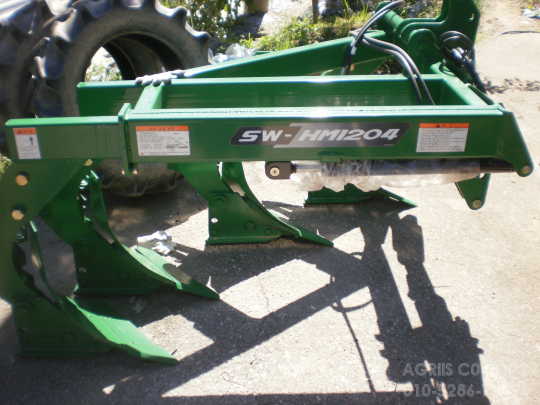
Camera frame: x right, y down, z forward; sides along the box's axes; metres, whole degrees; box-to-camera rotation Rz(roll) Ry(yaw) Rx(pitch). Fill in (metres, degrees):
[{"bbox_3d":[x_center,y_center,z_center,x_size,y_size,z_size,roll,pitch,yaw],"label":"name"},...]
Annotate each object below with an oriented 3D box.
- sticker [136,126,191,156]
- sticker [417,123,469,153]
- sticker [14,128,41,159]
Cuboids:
[{"bbox_3d":[-0.330,-0.191,1.740,0.160,0.097,0.004,-1,24,-1],"label":"sticker"},{"bbox_3d":[0.541,-0.204,1.763,0.155,0.094,0.004,-1,24,-1],"label":"sticker"},{"bbox_3d":[-0.754,-0.183,1.743,0.069,0.100,0.004,-1,24,-1],"label":"sticker"}]

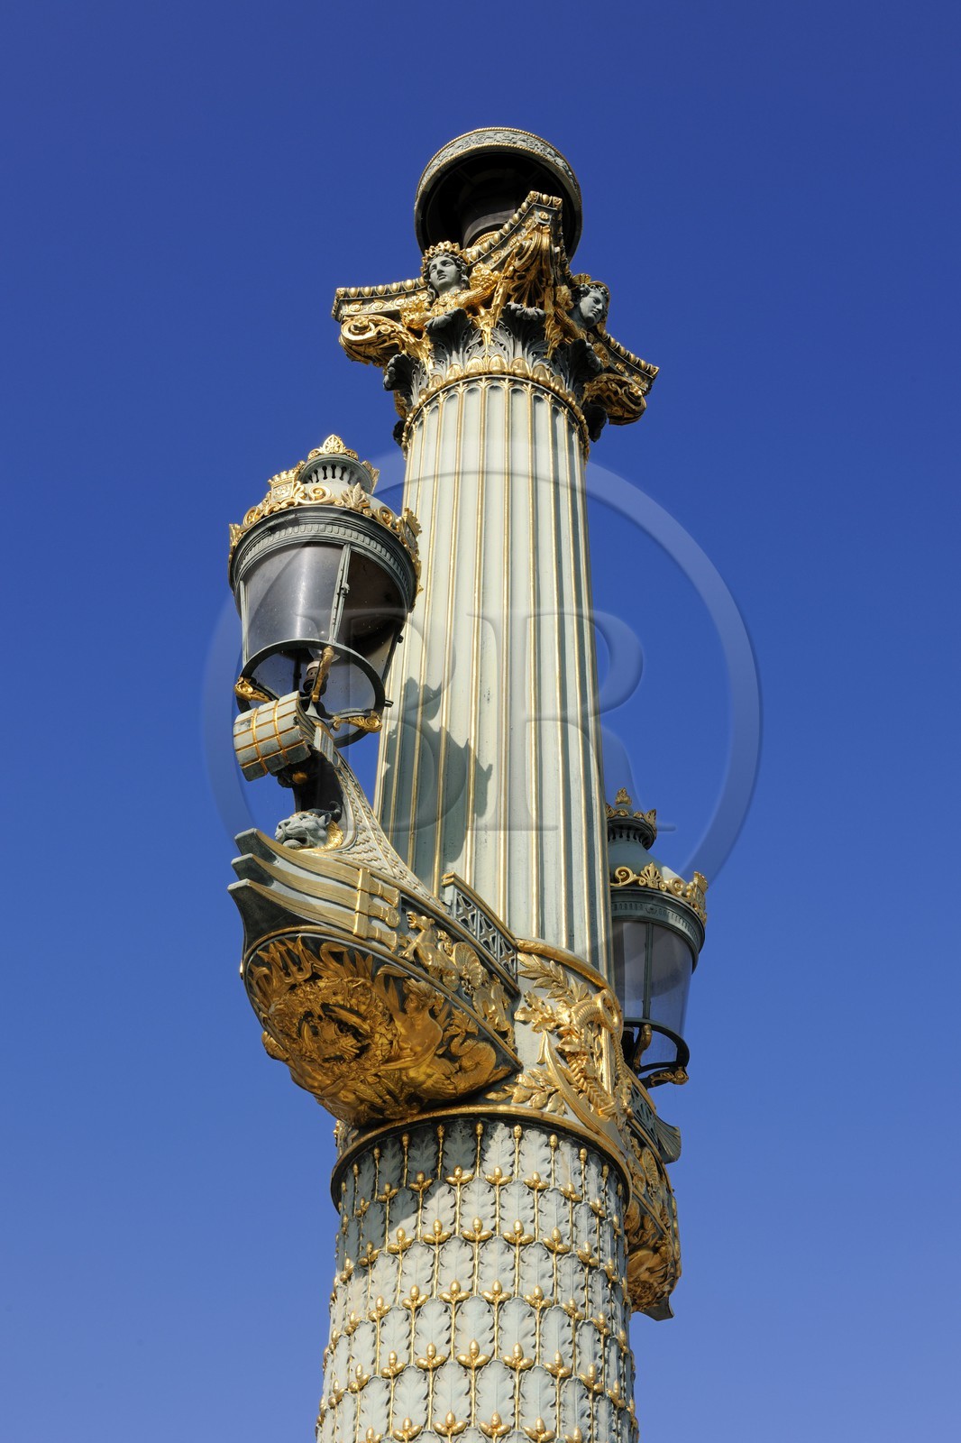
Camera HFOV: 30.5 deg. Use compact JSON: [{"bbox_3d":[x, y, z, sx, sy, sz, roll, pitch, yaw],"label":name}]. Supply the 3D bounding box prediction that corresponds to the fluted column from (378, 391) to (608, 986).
[{"bbox_3d":[0.031,-0.088,5.134,0.636,2.421,0.636,1,-46,1],"label":"fluted column"}]

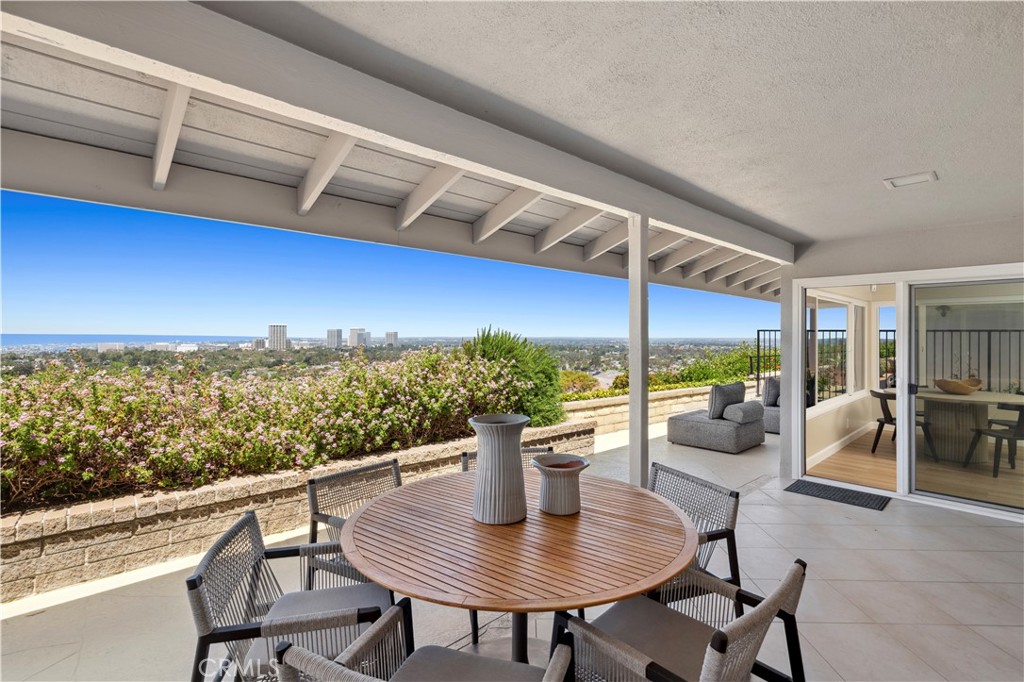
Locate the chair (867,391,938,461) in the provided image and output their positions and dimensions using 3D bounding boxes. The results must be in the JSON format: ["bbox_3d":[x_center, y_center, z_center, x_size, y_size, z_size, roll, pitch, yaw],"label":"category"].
[{"bbox_3d":[4.804,1.040,5.596,0.490,0.785,0.470,0,0,0],"label":"chair"}]

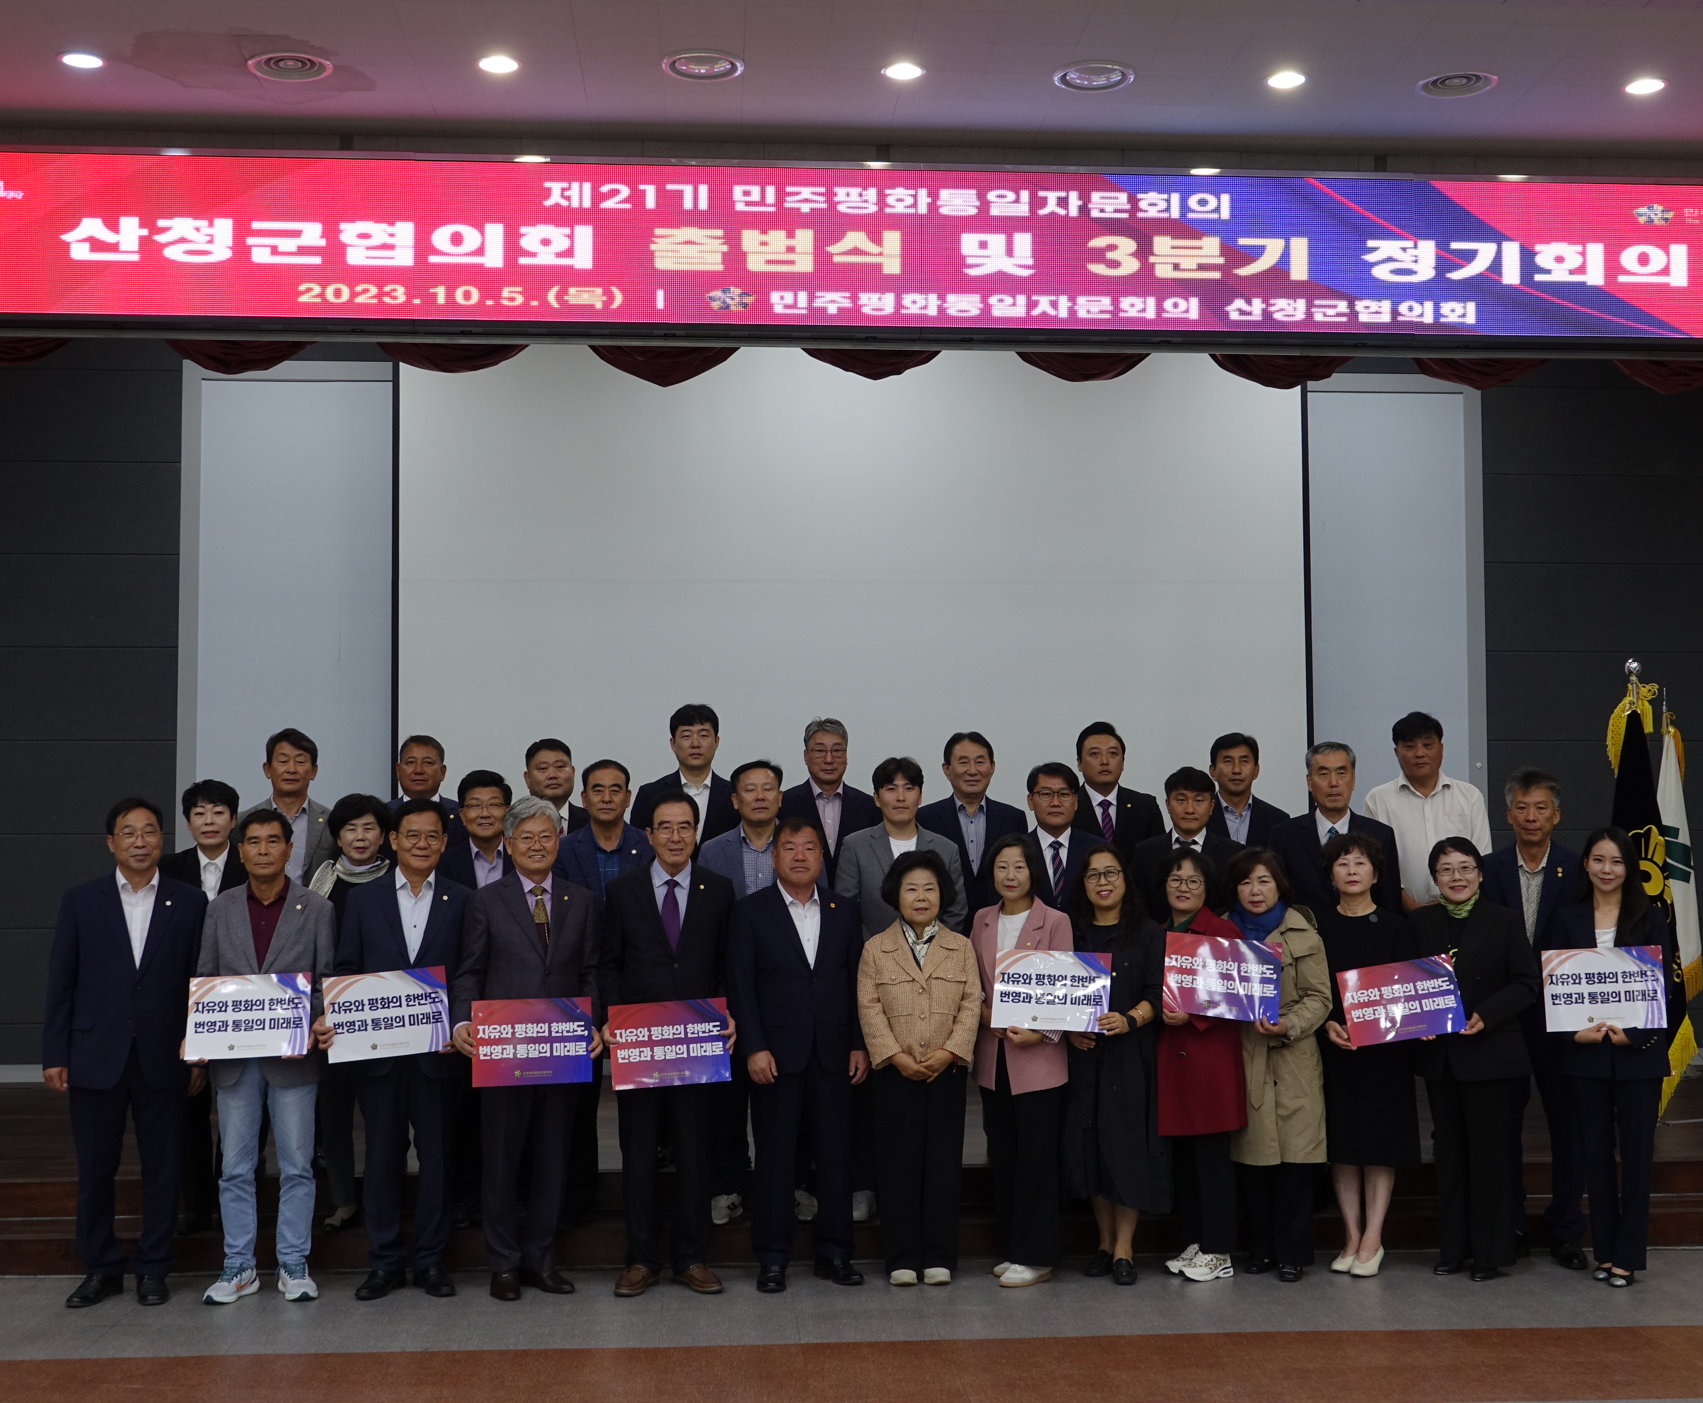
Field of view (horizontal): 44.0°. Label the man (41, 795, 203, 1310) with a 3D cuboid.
[{"bbox_3d":[-2.515,1.201,7.310,0.560,1.726,0.340,1,-3,-12],"label":"man"}]

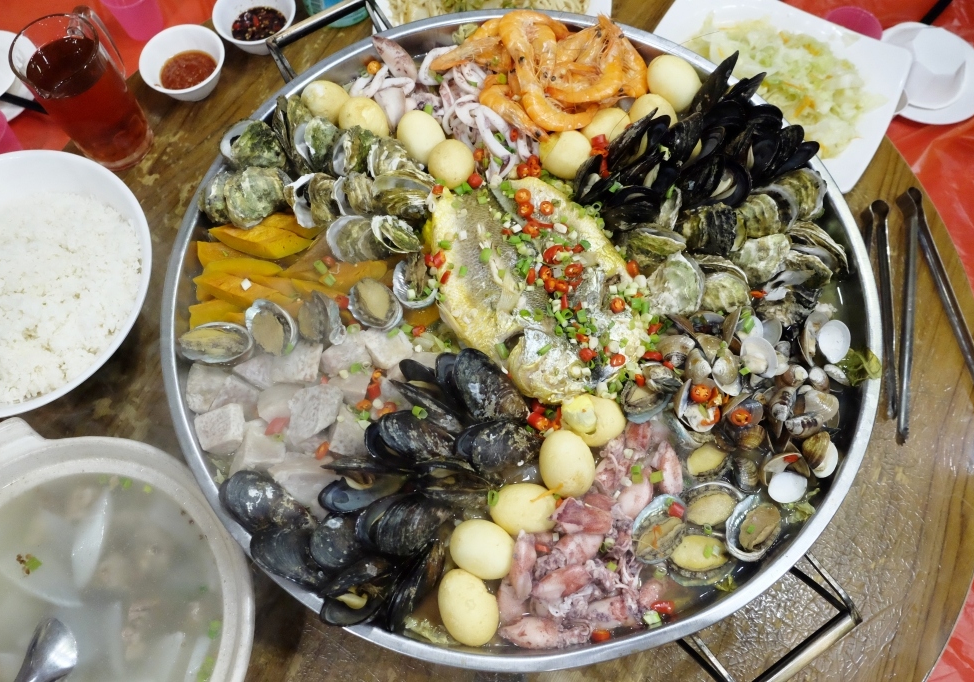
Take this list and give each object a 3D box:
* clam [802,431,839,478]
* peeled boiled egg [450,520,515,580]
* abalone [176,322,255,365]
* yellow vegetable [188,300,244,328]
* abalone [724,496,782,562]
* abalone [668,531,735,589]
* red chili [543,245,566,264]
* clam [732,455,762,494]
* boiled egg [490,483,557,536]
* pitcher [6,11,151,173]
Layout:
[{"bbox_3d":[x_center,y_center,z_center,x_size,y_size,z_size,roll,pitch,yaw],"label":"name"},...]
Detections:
[{"bbox_3d":[0.263,0.089,0.605,0.027,0.028,0.036,-29,71,-10],"label":"clam"},{"bbox_3d":[-0.003,0.159,0.584,0.053,0.043,0.043,25,71,8],"label":"peeled boiled egg"},{"bbox_3d":[-0.232,0.003,0.657,0.065,0.022,0.039,2,69,2],"label":"abalone"},{"bbox_3d":[-0.230,-0.020,0.655,0.055,0.024,0.032,-5,70,-3],"label":"yellow vegetable"},{"bbox_3d":[0.202,0.141,0.582,0.041,0.020,0.051,23,70,9],"label":"abalone"},{"bbox_3d":[0.166,0.168,0.593,0.052,0.022,0.042,7,69,4],"label":"abalone"},{"bbox_3d":[0.055,-0.070,0.625,0.018,0.010,0.018,-19,69,-7],"label":"red chili"},{"bbox_3d":[0.208,0.107,0.617,0.025,0.020,0.032,-17,71,-7],"label":"clam"},{"bbox_3d":[0.030,0.134,0.612,0.056,0.043,0.043,7,69,3],"label":"boiled egg"},{"bbox_3d":[-0.390,-0.244,0.754,0.084,0.131,0.116,6,69,3],"label":"pitcher"}]

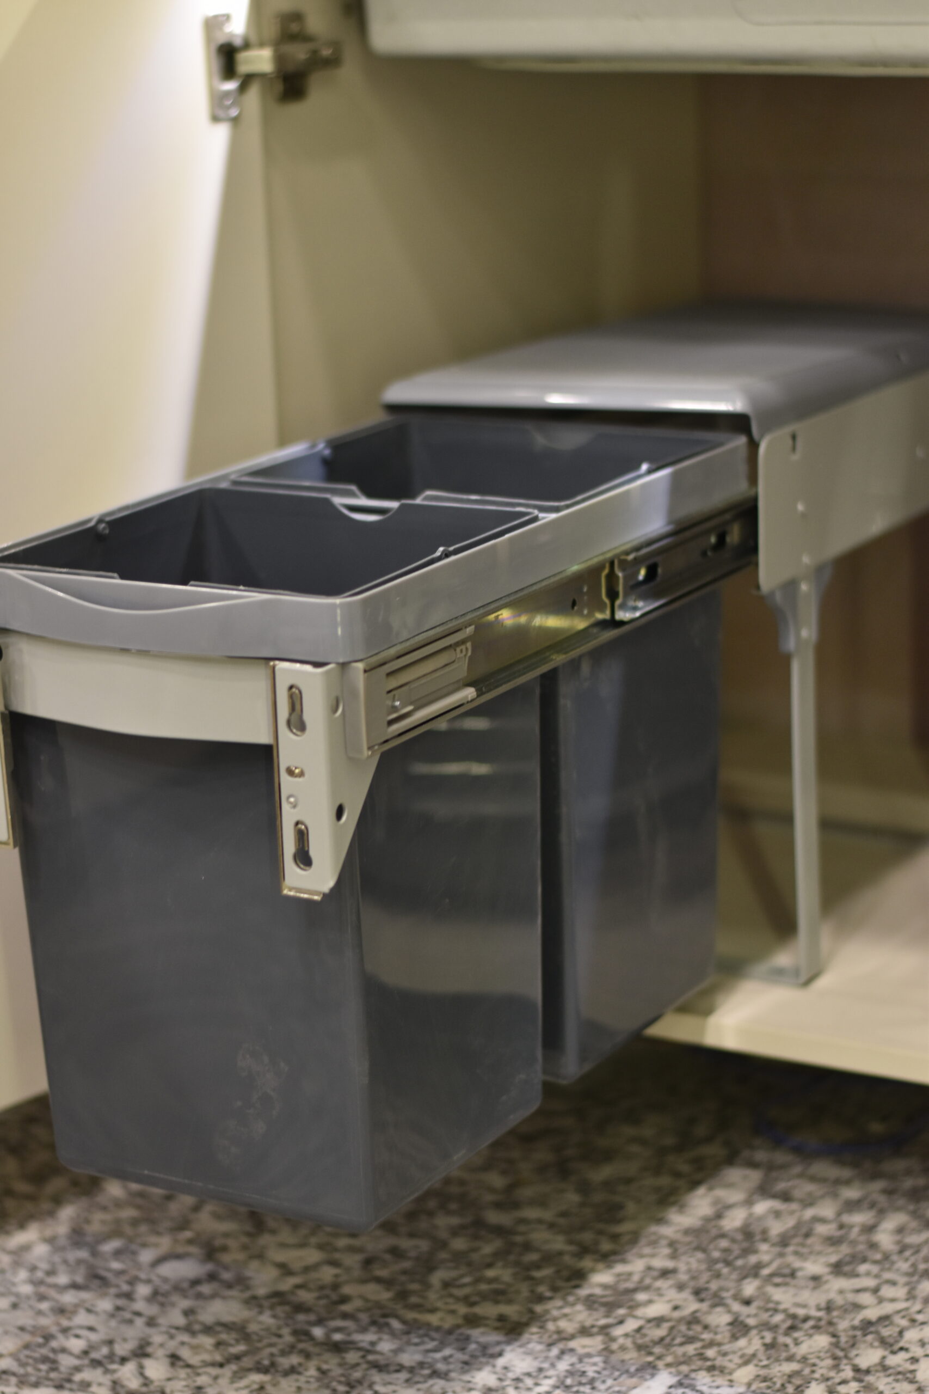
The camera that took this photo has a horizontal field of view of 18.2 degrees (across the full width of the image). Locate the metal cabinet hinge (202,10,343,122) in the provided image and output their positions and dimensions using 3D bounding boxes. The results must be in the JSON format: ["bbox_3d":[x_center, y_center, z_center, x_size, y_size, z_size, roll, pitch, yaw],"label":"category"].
[{"bbox_3d":[-0.112,-0.385,1.764,0.041,0.062,0.091,6,17,30],"label":"metal cabinet hinge"}]

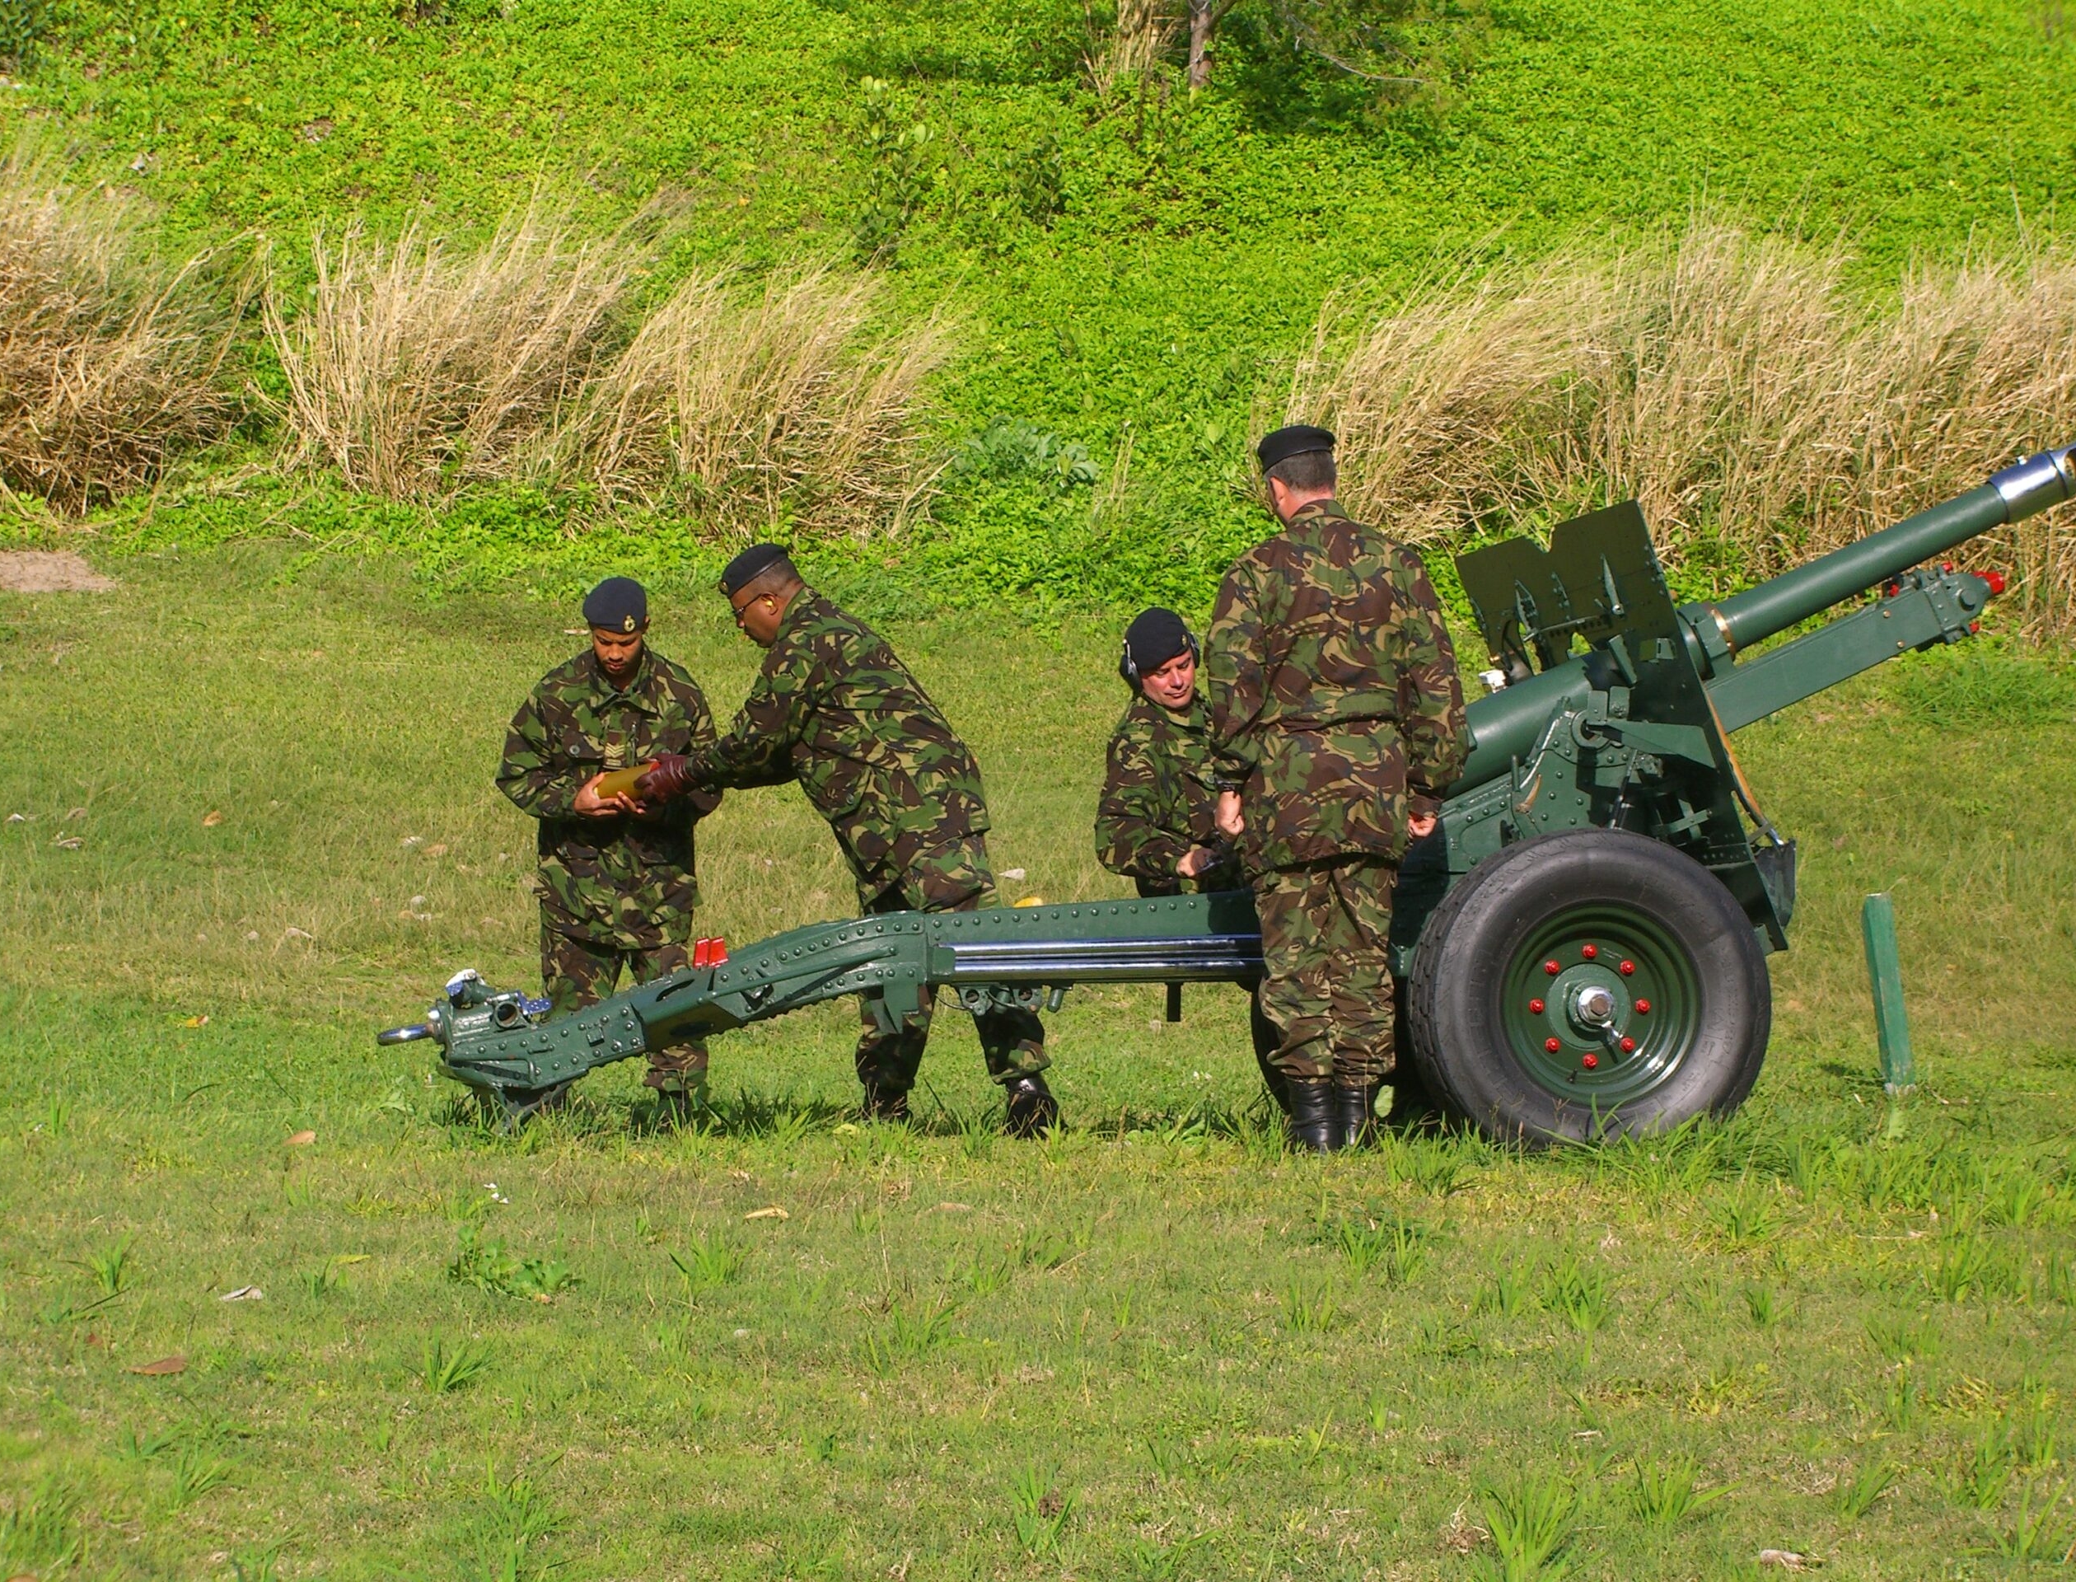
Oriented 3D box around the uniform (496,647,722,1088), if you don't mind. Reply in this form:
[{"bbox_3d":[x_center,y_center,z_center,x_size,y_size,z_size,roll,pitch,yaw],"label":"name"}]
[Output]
[{"bbox_3d":[-1.254,0.226,20.300,0.650,1.290,0.430,0,2,-10],"label":"uniform"}]

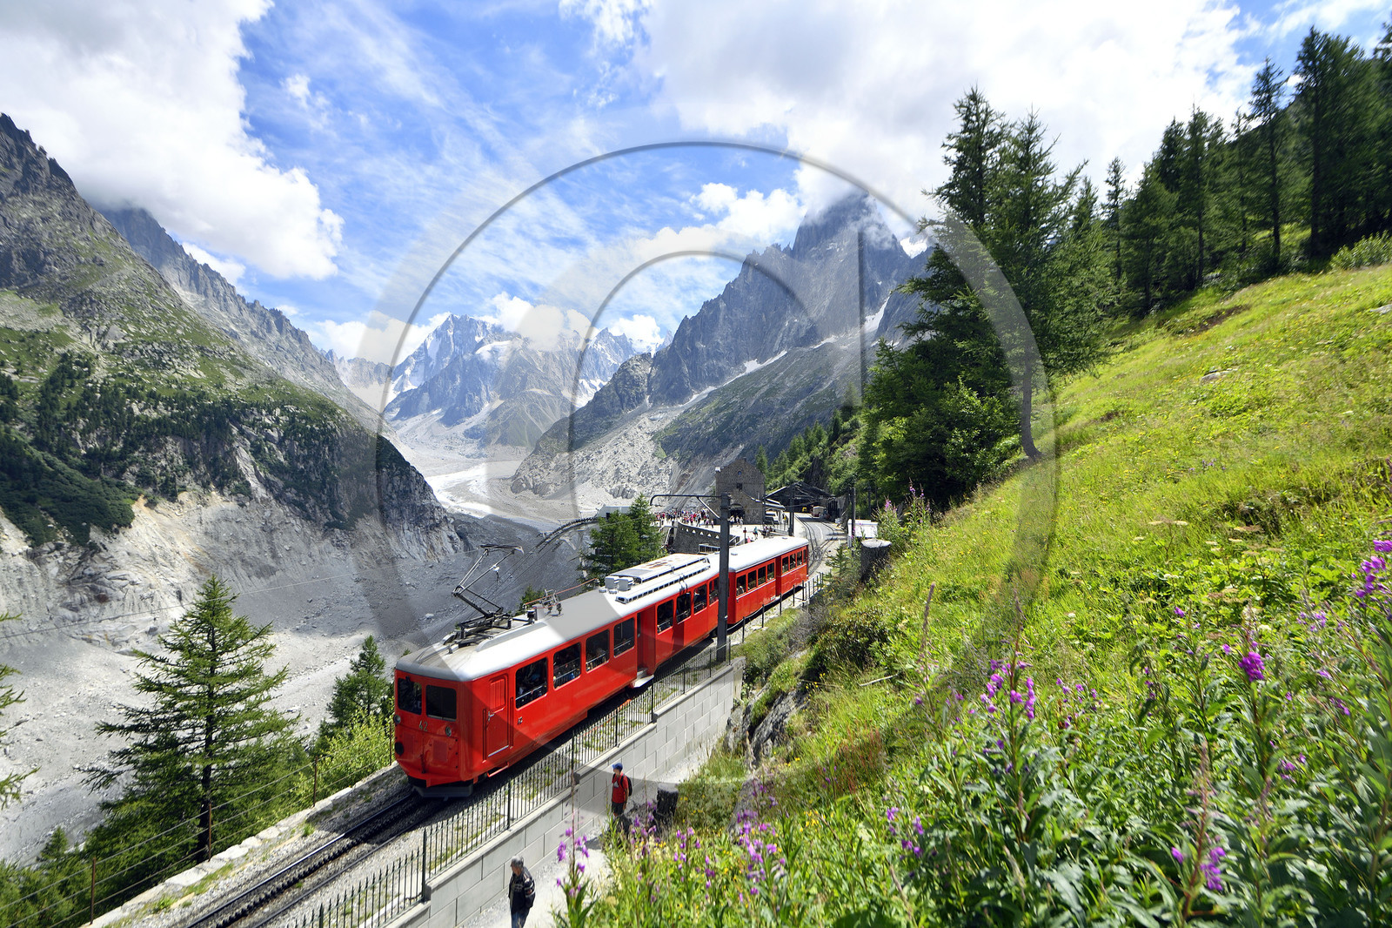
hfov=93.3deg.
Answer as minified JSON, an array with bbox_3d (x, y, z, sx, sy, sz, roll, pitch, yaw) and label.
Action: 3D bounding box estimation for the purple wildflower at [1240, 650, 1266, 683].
[{"bbox_3d":[1.569,0.569,1.850,0.065,0.090,0.065,-2,-3,37],"label":"purple wildflower"}]

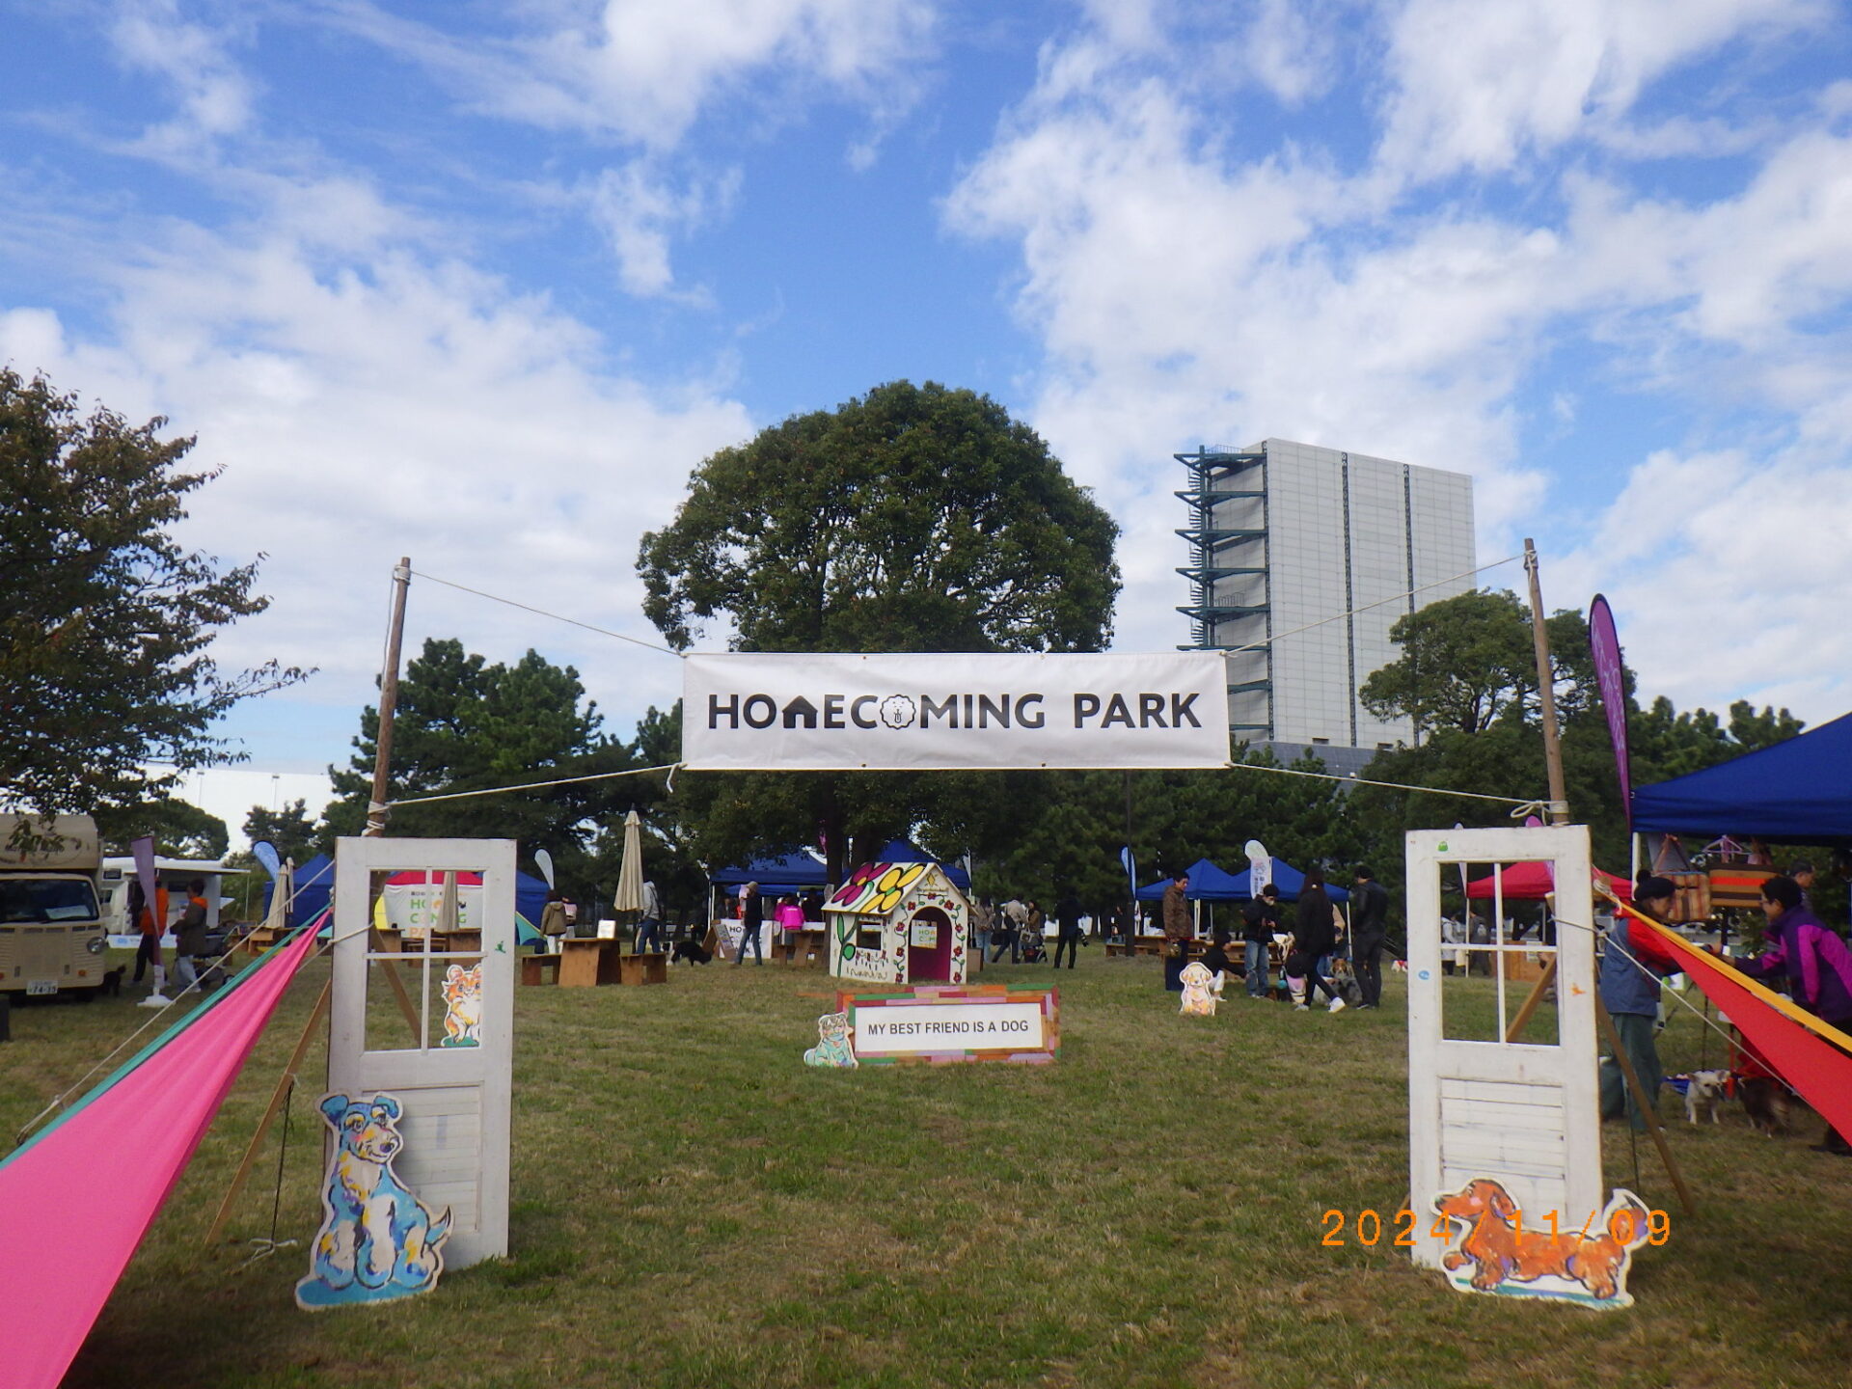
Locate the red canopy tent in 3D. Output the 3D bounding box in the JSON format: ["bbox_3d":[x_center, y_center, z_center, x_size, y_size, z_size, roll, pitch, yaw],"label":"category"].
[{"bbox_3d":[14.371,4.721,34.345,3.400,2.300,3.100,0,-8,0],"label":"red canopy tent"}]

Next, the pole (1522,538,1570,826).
[{"bbox_3d":[2.490,0.780,5.849,0.060,2.859,0.060,-1,-10,0],"label":"pole"}]

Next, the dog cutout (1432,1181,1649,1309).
[{"bbox_3d":[2.414,2.138,5.897,0.809,0.427,0.030,-3,-14,25],"label":"dog cutout"}]

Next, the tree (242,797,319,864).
[{"bbox_3d":[-24.941,6.583,57.651,3.266,5.203,3.266,0,-8,0],"label":"tree"}]

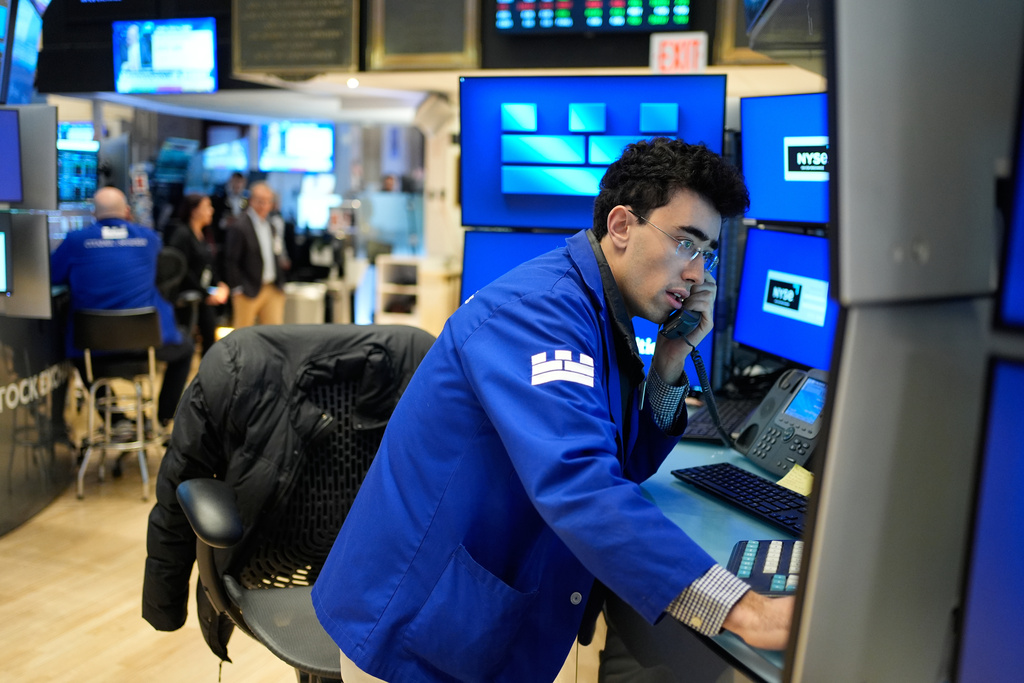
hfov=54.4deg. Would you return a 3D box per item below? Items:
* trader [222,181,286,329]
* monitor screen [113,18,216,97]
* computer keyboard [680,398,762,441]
[{"bbox_3d":[-1.740,-0.243,6.700,0.480,1.670,0.320,-5,10,-37],"label":"trader"},{"bbox_3d":[-2.332,-1.925,6.700,0.850,0.500,0.070,4,11,20],"label":"monitor screen"},{"bbox_3d":[0.490,0.184,2.295,0.135,0.030,0.440,4,9,22],"label":"computer keyboard"}]

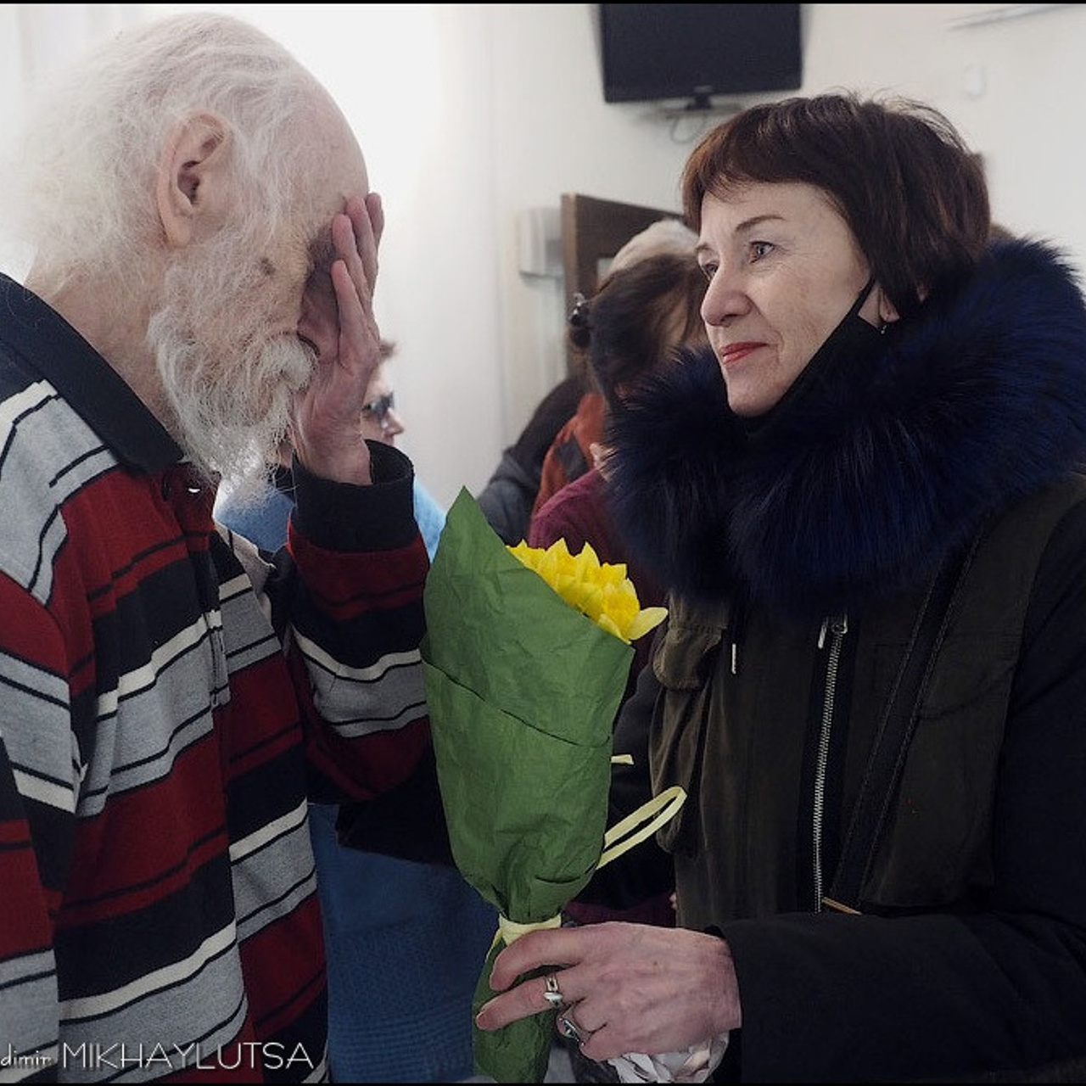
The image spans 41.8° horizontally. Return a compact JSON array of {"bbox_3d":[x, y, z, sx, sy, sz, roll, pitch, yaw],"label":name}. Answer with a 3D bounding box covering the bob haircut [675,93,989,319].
[{"bbox_3d":[0.222,-0.246,1.075,0.235,0.195,0.200,-4,1,-33],"label":"bob haircut"}]

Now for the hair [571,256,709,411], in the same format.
[{"bbox_3d":[0.146,-0.252,1.720,0.230,0.205,0.180,3,2,-12],"label":"hair"}]

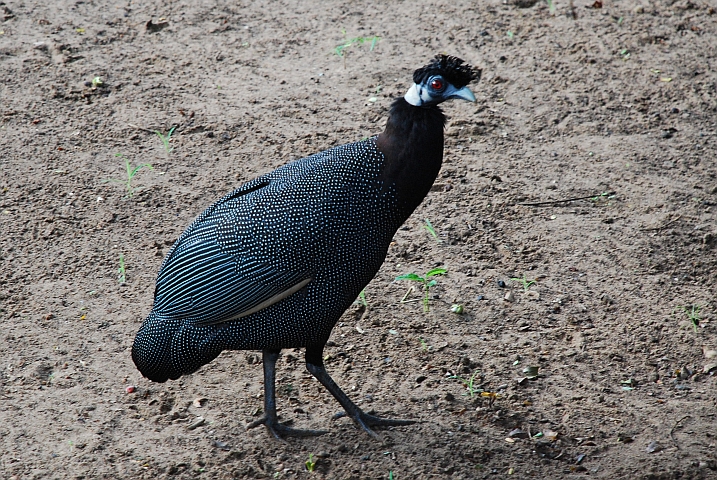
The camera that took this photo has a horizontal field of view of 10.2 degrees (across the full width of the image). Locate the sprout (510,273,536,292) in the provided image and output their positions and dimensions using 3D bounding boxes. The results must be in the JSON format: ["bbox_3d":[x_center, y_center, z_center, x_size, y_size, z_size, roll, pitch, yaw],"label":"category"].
[{"bbox_3d":[0.205,0.054,5.014,0.032,0.022,0.026,0,23,0],"label":"sprout"}]

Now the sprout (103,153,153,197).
[{"bbox_3d":[-0.304,-0.085,5.307,0.066,0.055,0.040,0,23,0],"label":"sprout"}]

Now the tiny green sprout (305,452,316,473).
[{"bbox_3d":[-0.054,0.251,4.538,0.013,0.022,0.012,0,23,0],"label":"tiny green sprout"}]

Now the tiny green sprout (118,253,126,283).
[{"bbox_3d":[-0.295,0.034,5.040,0.010,0.038,0.011,0,23,0],"label":"tiny green sprout"}]

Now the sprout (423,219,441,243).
[{"bbox_3d":[0.094,-0.012,5.162,0.023,0.030,0.016,0,23,0],"label":"sprout"}]

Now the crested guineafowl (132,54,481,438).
[{"bbox_3d":[-0.060,0.006,4.563,0.390,0.455,0.190,3,23,7],"label":"crested guineafowl"}]

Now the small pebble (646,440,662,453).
[{"bbox_3d":[0.338,0.234,4.594,0.018,0.010,0.014,0,23,0],"label":"small pebble"}]

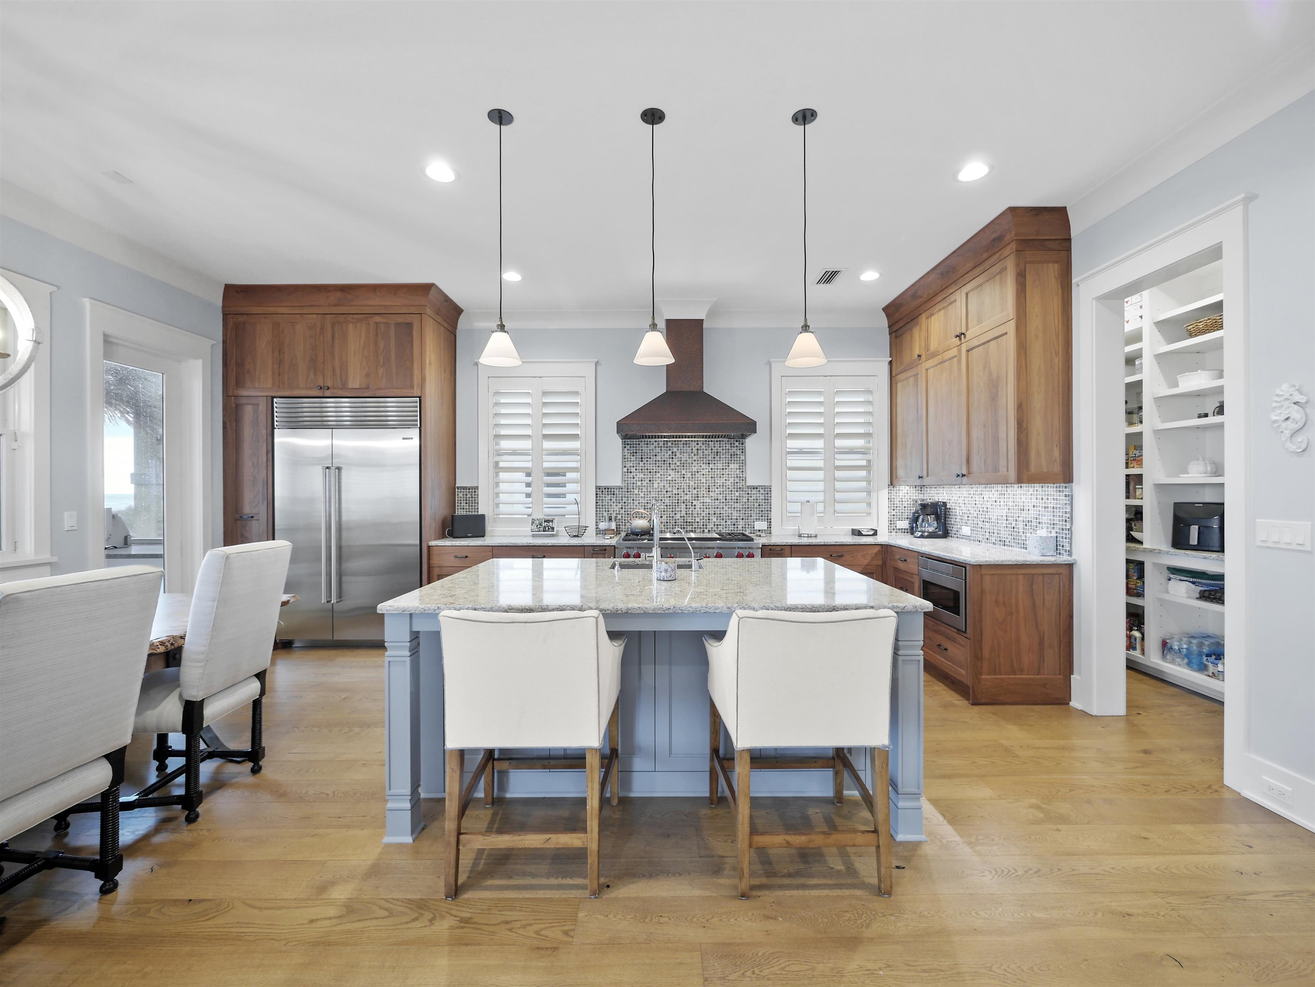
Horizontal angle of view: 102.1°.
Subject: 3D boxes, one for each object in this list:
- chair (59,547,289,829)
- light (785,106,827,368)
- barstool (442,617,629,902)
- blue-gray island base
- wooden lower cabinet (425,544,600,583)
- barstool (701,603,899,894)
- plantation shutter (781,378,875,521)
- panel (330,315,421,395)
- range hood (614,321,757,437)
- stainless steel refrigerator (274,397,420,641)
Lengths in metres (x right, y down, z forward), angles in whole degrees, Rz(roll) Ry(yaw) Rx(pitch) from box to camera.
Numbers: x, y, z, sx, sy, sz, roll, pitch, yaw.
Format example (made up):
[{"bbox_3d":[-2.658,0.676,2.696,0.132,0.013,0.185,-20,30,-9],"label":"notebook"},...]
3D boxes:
[{"bbox_3d":[-2.050,0.781,2.310,0.690,1.090,0.500,0,0,-6],"label":"chair"},{"bbox_3d":[0.680,-1.158,2.440,0.195,1.132,0.195,0,0,0],"label":"light"},{"bbox_3d":[-0.447,0.848,1.995,0.630,0.955,0.610,0,0,0],"label":"barstool"},{"bbox_3d":[-0.006,0.869,2.660,2.065,0.914,1.365,0,0,0],"label":"blue-gray island base"},{"bbox_3d":[-1.200,0.888,4.770,1.450,0.876,0.620,0,0,0],"label":"wooden lower cabinet"},{"bbox_3d":[0.523,0.854,2.018,0.640,0.950,0.610,0,0,0],"label":"barstool"},{"bbox_3d":[1.655,-0.415,5.153,0.910,1.405,0.070,0,0,0],"label":"plantation shutter"},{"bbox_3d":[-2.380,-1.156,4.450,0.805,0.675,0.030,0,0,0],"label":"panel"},{"bbox_3d":[0.251,-1.069,4.873,1.204,1.097,0.590,0,0,0],"label":"range hood"},{"bbox_3d":[-2.584,0.228,4.714,1.211,2.047,0.640,0,0,0],"label":"stainless steel refrigerator"}]

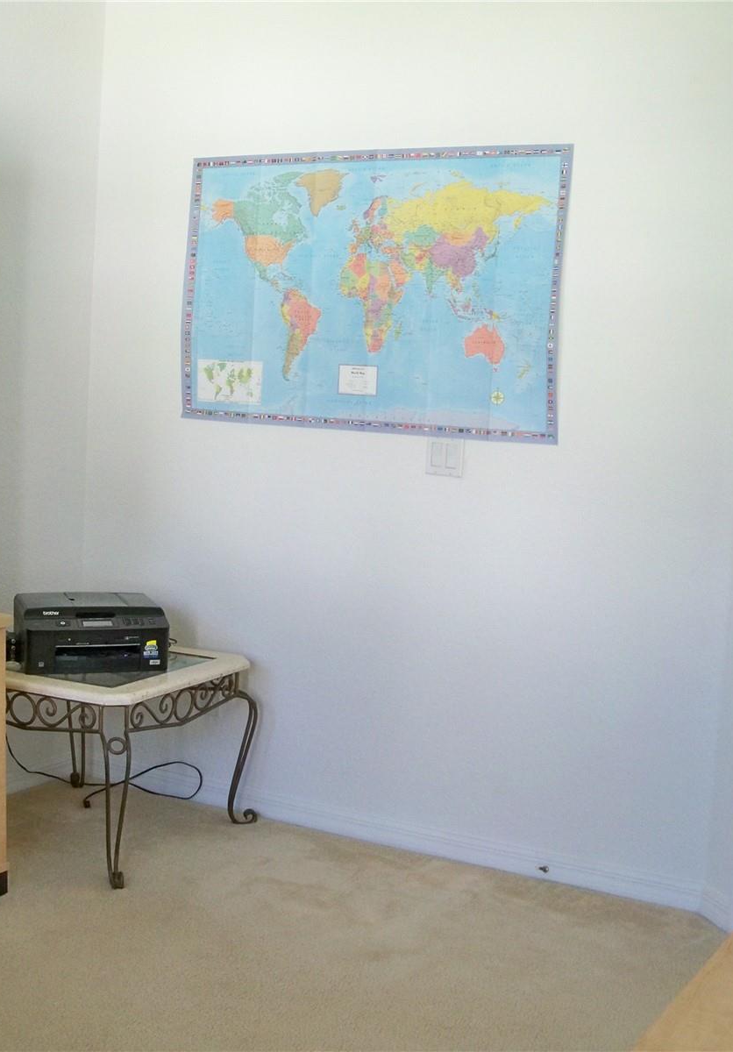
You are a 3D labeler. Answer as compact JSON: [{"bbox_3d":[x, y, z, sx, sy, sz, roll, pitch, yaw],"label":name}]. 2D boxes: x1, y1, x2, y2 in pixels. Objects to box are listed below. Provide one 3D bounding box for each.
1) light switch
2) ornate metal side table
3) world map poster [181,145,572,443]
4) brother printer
[{"bbox_3d":[0.220,-0.196,3.991,0.116,0.116,0.010,6,7,29],"label":"light switch"},{"bbox_3d":[-0.789,0.644,4.174,0.720,0.535,0.720,6,7,29],"label":"ornate metal side table"},{"bbox_3d":[-0.012,-0.676,4.082,1.260,0.808,0.010,6,7,29],"label":"world map poster"},{"bbox_3d":[-0.810,0.307,4.145,0.405,0.175,0.375,0,6,-19],"label":"brother printer"}]

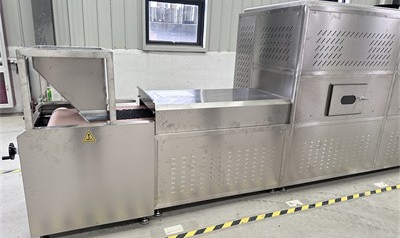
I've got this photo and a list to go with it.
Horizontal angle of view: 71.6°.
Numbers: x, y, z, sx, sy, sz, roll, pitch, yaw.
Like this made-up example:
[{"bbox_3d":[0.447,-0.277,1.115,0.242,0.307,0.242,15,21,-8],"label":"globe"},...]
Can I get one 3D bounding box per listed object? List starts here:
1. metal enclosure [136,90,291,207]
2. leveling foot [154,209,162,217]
[{"bbox_3d":[0.095,0.189,2.642,1.221,0.903,0.732,-4,17,-21],"label":"metal enclosure"},{"bbox_3d":[-0.354,0.780,2.336,0.060,0.062,0.060,-4,16,-21],"label":"leveling foot"}]

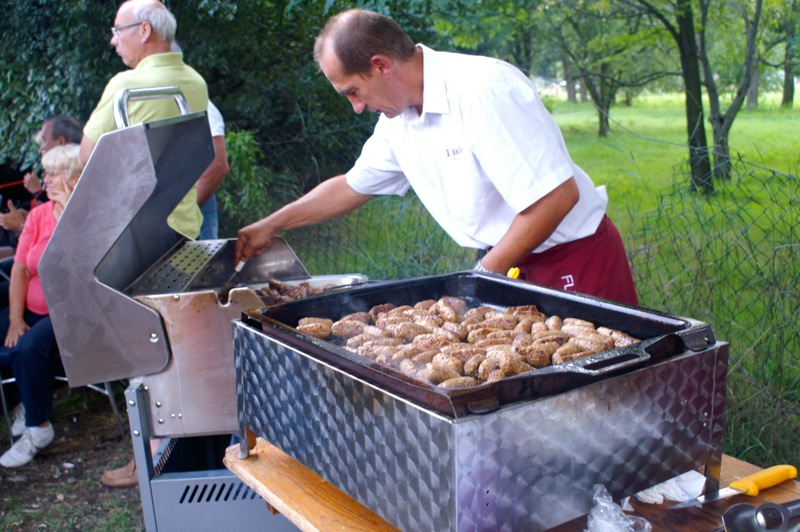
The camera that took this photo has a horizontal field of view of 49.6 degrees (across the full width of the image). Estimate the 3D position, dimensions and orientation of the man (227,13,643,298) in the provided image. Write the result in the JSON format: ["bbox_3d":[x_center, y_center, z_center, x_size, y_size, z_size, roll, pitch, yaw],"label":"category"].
[{"bbox_3d":[0.114,0.214,2.060,0.800,1.600,0.620,-7,13,-24],"label":"man"}]

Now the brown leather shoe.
[{"bbox_3d":[-0.965,0.760,3.240,0.290,0.105,0.108,-2,12,-3],"label":"brown leather shoe"}]

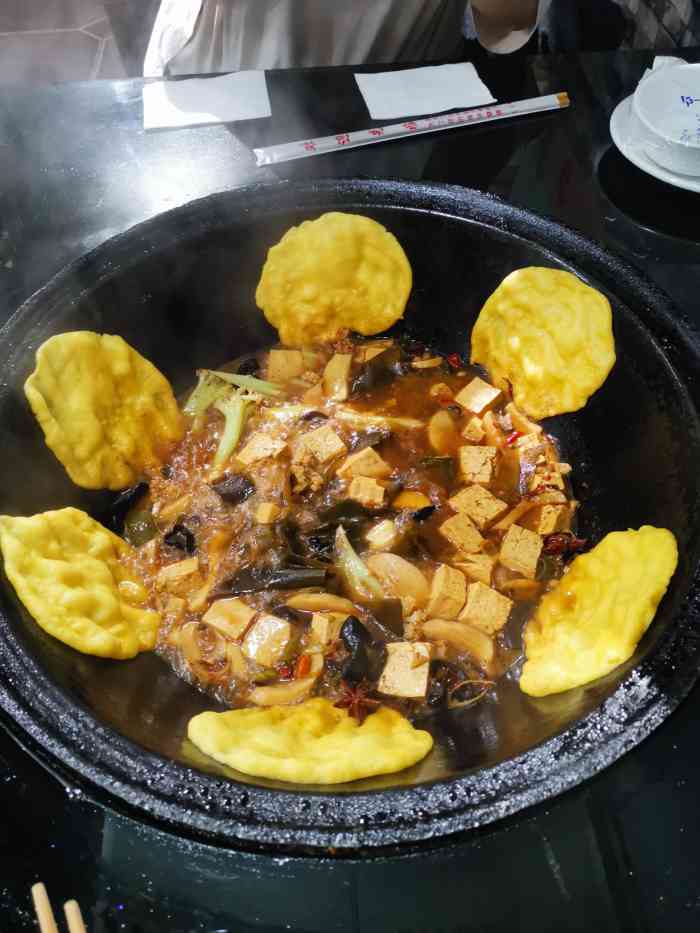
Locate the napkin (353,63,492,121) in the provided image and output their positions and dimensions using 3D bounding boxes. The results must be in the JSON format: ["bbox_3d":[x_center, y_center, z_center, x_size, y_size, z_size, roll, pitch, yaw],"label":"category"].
[{"bbox_3d":[0.062,-0.316,0.604,0.103,0.004,0.072,-10,55,-6],"label":"napkin"}]

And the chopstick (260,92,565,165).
[{"bbox_3d":[0.053,-0.261,0.561,0.257,0.009,0.019,-15,56,-9],"label":"chopstick"}]

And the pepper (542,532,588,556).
[{"bbox_3d":[0.130,0.047,0.437,0.033,0.013,0.014,7,55,6],"label":"pepper"}]

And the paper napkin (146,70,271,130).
[{"bbox_3d":[-0.118,-0.305,0.600,0.103,0.004,0.074,-9,55,-5],"label":"paper napkin"}]

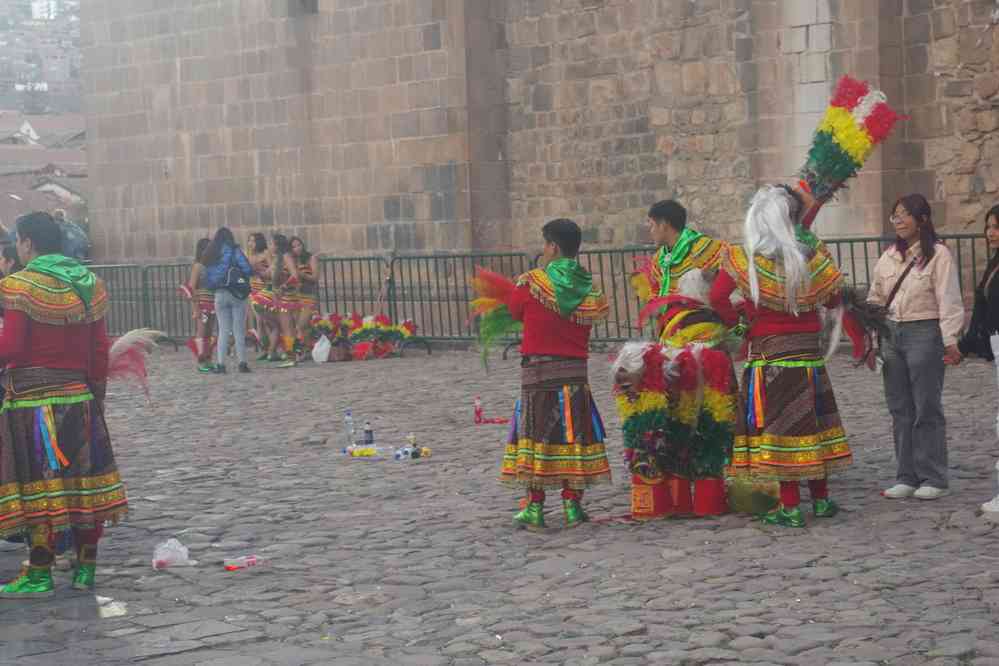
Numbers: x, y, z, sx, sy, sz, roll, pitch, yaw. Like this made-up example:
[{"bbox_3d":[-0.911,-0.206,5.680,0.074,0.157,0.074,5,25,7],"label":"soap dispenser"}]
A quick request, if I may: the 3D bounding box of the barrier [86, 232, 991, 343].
[{"bbox_3d":[-0.636,-0.318,26.300,0.500,1.140,15.000,-4,4,-43],"label":"barrier"}]

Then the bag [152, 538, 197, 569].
[{"bbox_3d":[-1.526,1.032,10.650,0.200,0.130,0.160,-2,3,0],"label":"bag"}]

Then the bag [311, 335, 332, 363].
[{"bbox_3d":[-2.026,0.188,25.900,0.220,0.320,0.200,-2,3,0],"label":"bag"}]

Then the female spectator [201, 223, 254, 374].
[{"bbox_3d":[-2.966,-0.361,24.900,0.500,1.600,0.380,-3,3,-27],"label":"female spectator"}]

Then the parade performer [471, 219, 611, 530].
[{"bbox_3d":[0.223,0.213,12.100,0.630,1.620,0.540,-3,3,-25],"label":"parade performer"}]

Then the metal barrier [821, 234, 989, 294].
[{"bbox_3d":[3.836,-0.321,21.500,0.400,1.130,2.200,-4,4,-43],"label":"metal barrier"}]

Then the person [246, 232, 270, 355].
[{"bbox_3d":[-2.868,-0.450,27.300,0.330,1.520,0.430,-3,3,-21],"label":"person"}]

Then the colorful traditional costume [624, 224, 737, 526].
[{"bbox_3d":[0.976,0.217,12.200,0.520,1.510,0.480,1,4,41],"label":"colorful traditional costume"}]

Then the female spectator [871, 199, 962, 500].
[{"bbox_3d":[2.212,0.072,12.100,0.500,1.610,0.340,-1,3,19],"label":"female spectator"}]

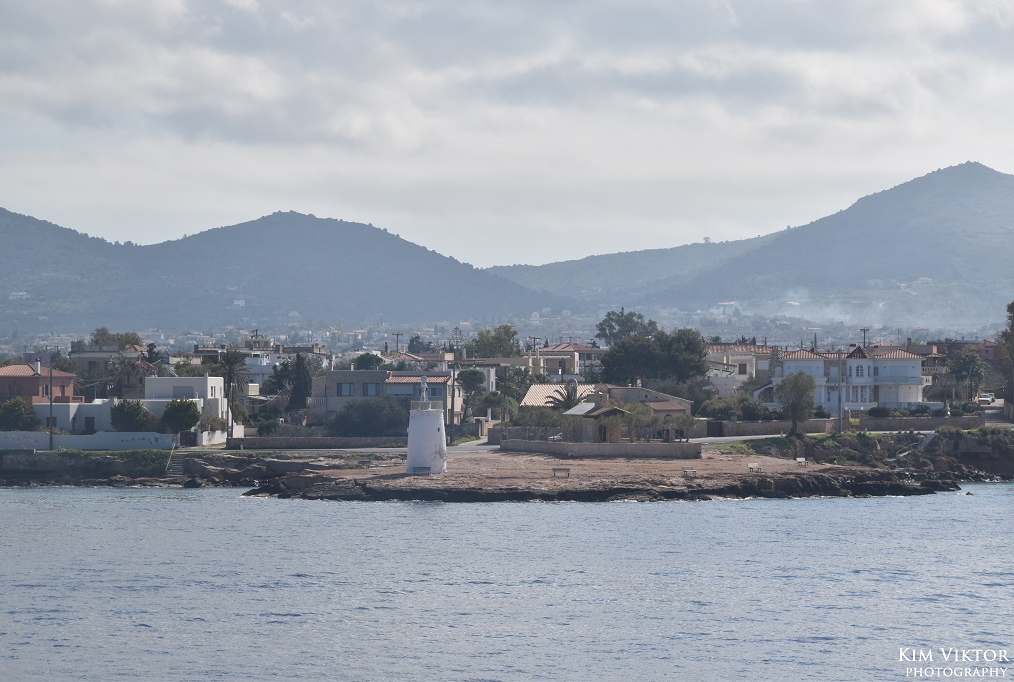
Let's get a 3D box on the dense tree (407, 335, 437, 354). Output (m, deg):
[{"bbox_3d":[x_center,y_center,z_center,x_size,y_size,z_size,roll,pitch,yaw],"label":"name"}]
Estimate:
[{"bbox_3d":[-17.520,2.670,740.000,5.800,8.000,5.500,0,0,0],"label":"dense tree"}]

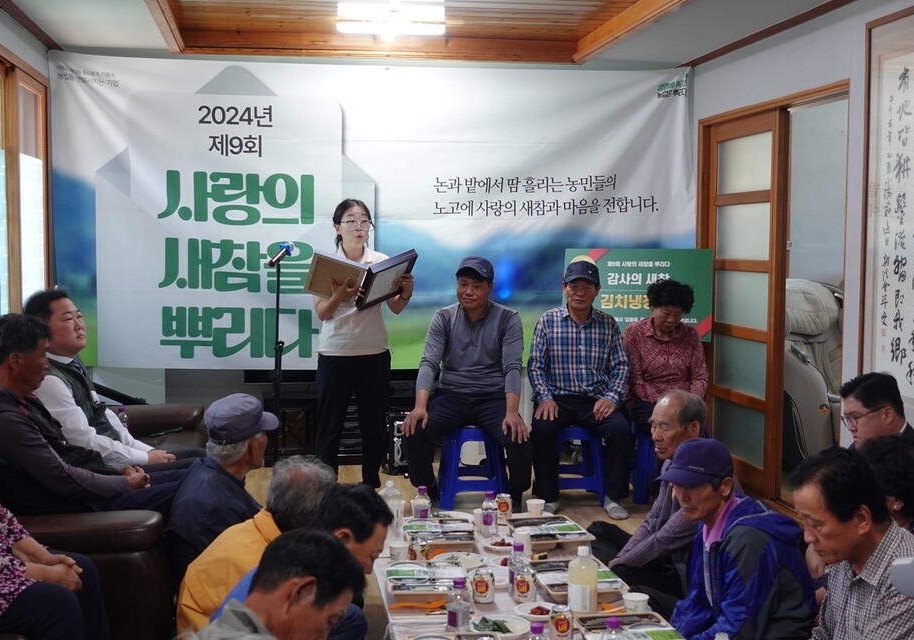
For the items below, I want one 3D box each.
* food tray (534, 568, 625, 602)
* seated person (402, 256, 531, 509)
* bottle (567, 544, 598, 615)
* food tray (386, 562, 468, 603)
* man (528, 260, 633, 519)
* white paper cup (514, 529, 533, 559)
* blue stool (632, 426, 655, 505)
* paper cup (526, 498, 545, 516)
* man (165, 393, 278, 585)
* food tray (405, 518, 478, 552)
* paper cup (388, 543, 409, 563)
[{"bbox_3d":[0.371,0.810,3.644,0.240,0.045,0.345,0,4,-9],"label":"food tray"},{"bbox_3d":[0.043,0.334,5.960,0.640,1.300,0.800,0,4,-1],"label":"seated person"},{"bbox_3d":[0.362,0.751,3.359,0.081,0.200,0.081,0,4,-9],"label":"bottle"},{"bbox_3d":[-0.089,0.797,3.566,0.243,0.048,0.319,0,4,-6],"label":"food tray"},{"bbox_3d":[0.649,0.329,6.139,0.540,1.290,0.740,0,4,1],"label":"man"},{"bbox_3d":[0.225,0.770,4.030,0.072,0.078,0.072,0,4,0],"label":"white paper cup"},{"bbox_3d":[1.145,0.755,6.380,0.360,0.420,0.360,0,4,-9],"label":"blue stool"},{"bbox_3d":[0.303,0.727,4.454,0.072,0.073,0.072,0,4,0],"label":"paper cup"},{"bbox_3d":[-0.720,0.685,4.030,0.720,0.860,0.600,-3,5,-37],"label":"man"},{"bbox_3d":[-0.059,0.759,4.135,0.246,0.048,0.319,0,4,-6],"label":"food tray"},{"bbox_3d":[-0.188,0.768,3.810,0.068,0.072,0.068,0,4,0],"label":"paper cup"}]

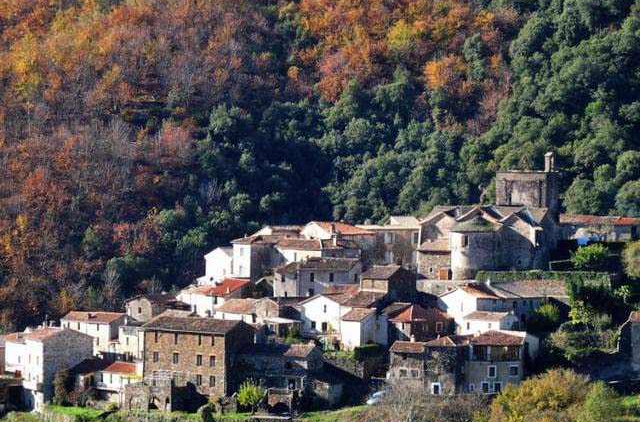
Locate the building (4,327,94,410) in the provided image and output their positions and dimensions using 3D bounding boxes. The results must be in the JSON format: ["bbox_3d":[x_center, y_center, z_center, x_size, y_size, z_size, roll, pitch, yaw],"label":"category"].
[{"bbox_3d":[-41.970,24.320,430.000,9.200,11.500,11.300,-1,3,-33],"label":"building"}]

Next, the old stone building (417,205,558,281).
[{"bbox_3d":[32.750,6.080,540.000,25.000,14.000,17.000,1,2,12],"label":"old stone building"}]

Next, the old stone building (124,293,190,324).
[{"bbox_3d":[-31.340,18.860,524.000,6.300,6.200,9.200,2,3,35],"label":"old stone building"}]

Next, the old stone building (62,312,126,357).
[{"bbox_3d":[-40.860,23.060,515.000,12.200,8.000,8.200,2,3,41],"label":"old stone building"}]

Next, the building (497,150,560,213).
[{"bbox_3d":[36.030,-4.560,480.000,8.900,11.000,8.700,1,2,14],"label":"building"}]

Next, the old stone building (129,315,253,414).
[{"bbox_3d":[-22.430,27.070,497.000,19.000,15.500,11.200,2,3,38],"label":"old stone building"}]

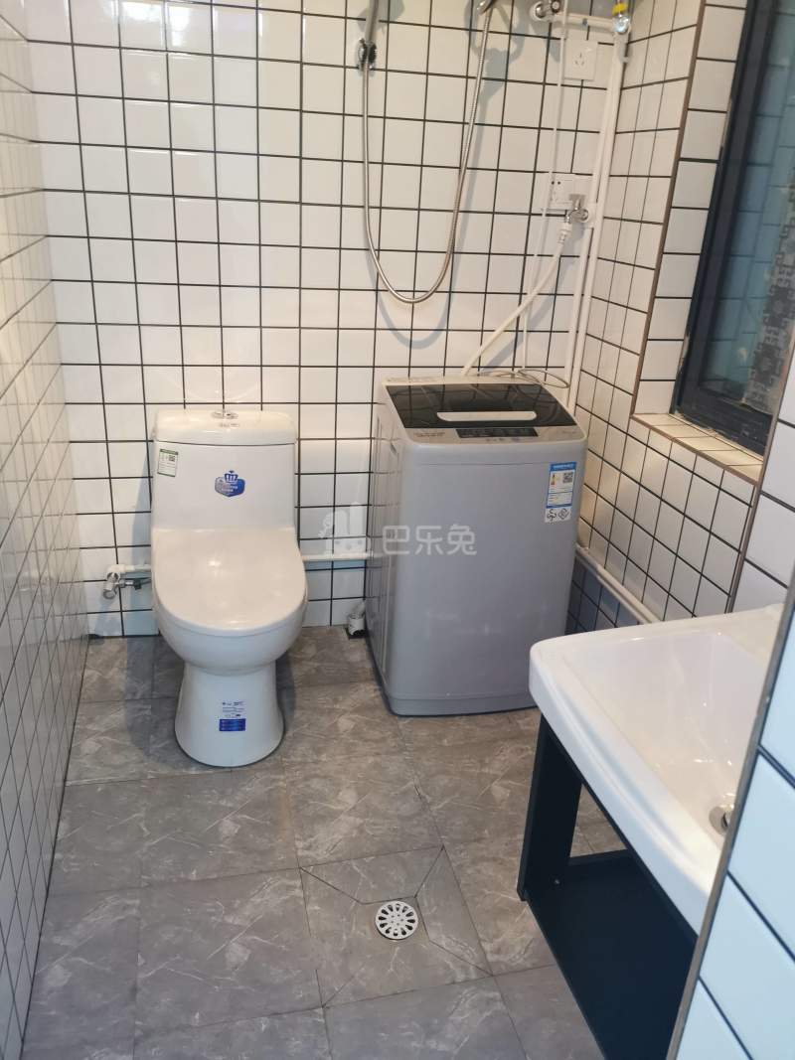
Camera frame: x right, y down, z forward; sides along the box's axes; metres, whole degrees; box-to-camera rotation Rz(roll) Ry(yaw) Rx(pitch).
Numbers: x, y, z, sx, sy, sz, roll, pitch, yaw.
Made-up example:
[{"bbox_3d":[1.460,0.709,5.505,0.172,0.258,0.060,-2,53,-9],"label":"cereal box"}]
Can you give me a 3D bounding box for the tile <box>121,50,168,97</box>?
[{"bbox_3d":[-0.567,-1.022,1.861,0.098,0.098,0.010,-2,24,-12],"label":"tile"}]

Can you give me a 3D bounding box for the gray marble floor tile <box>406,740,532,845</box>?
[{"bbox_3d":[0.209,0.592,1.866,0.298,0.010,0.298,-2,24,-13],"label":"gray marble floor tile"}]

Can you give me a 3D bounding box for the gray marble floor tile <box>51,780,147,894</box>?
[{"bbox_3d":[-0.610,0.631,1.707,0.169,0.010,0.300,-2,25,-14],"label":"gray marble floor tile"}]

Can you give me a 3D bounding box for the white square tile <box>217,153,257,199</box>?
[{"bbox_3d":[-0.381,-0.842,1.977,0.098,0.098,0.009,-2,24,-13],"label":"white square tile"}]

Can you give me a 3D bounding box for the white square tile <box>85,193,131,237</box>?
[{"bbox_3d":[-0.678,-0.739,1.950,0.098,0.098,0.009,-2,24,-13],"label":"white square tile"}]

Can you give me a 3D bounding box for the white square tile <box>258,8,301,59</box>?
[{"bbox_3d":[-0.268,-1.123,1.881,0.098,0.098,0.009,-2,24,-13],"label":"white square tile"}]

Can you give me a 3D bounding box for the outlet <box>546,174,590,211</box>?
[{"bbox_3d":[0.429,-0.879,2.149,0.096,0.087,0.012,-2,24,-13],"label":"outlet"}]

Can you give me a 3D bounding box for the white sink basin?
[{"bbox_3d":[0.369,0.263,0.893,0.365,0.159,0.452,-3,24,-14],"label":"white sink basin"}]

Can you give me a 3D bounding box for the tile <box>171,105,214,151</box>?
[{"bbox_3d":[-0.484,-0.954,1.965,0.100,0.100,0.008,-2,24,-13],"label":"tile"}]

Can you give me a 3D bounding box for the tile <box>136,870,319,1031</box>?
[{"bbox_3d":[-0.304,0.735,1.468,0.300,0.010,0.300,-2,24,-12],"label":"tile"}]

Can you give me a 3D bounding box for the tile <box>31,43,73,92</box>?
[{"bbox_3d":[-0.759,-1.016,1.819,0.089,0.099,0.009,-2,23,-13],"label":"tile"}]

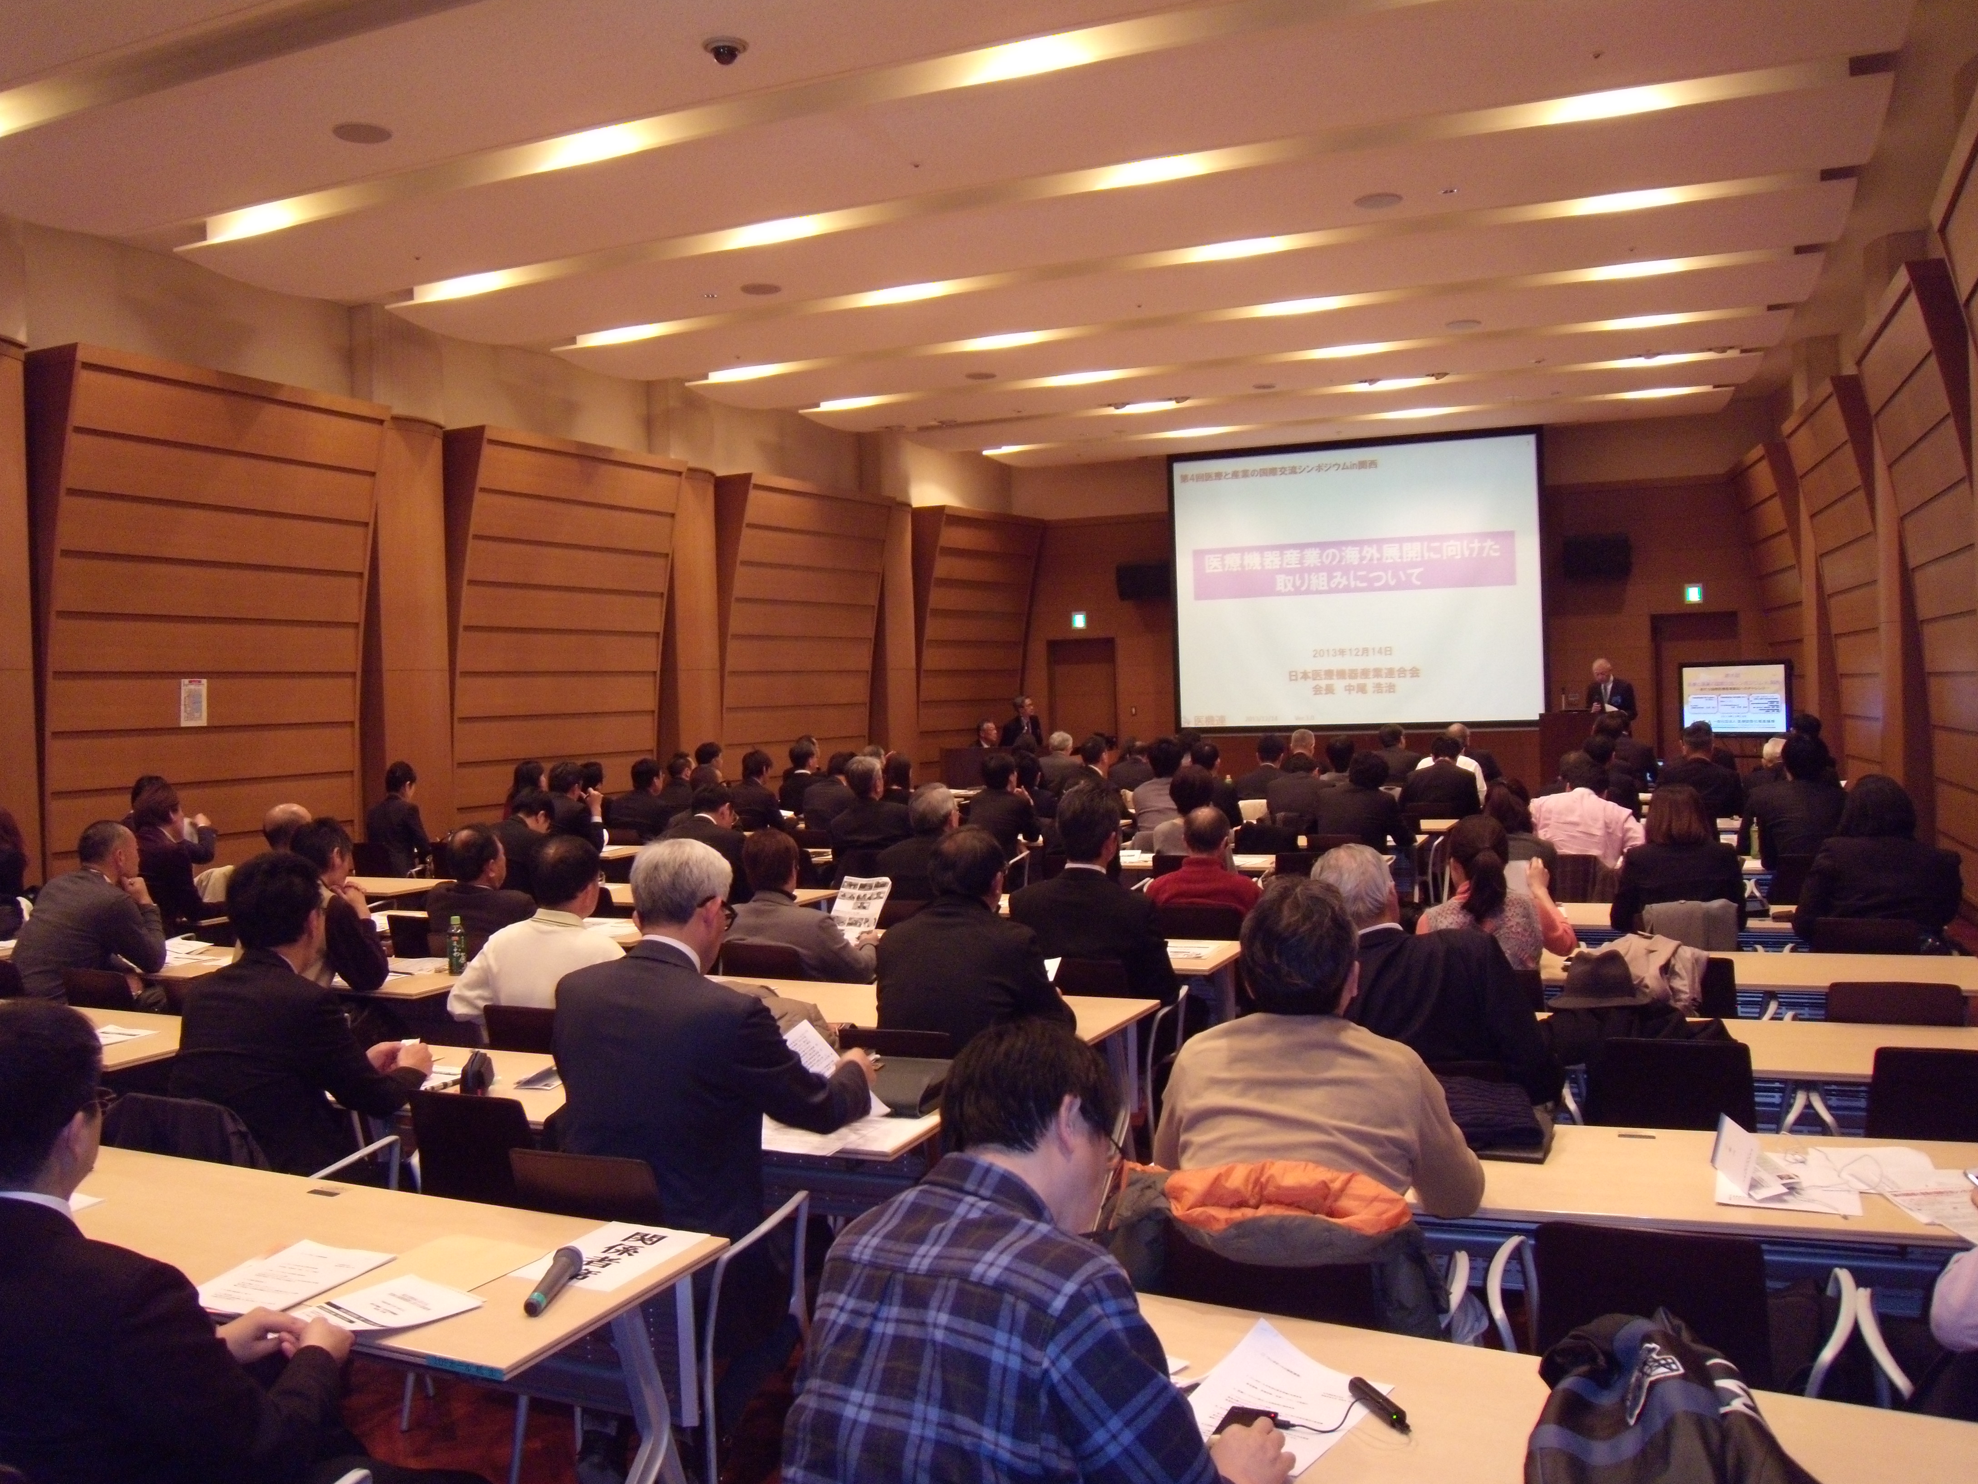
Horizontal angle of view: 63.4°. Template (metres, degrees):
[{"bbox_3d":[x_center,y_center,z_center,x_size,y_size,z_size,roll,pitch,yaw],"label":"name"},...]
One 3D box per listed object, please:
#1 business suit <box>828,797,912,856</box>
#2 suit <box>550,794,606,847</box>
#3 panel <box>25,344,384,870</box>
[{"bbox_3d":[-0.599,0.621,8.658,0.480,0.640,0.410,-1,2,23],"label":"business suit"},{"bbox_3d":[-2.552,0.670,9.840,0.470,0.670,0.400,0,2,28],"label":"suit"},{"bbox_3d":[-4.711,-0.395,9.956,0.550,3.640,2.330,0,2,24],"label":"panel"}]

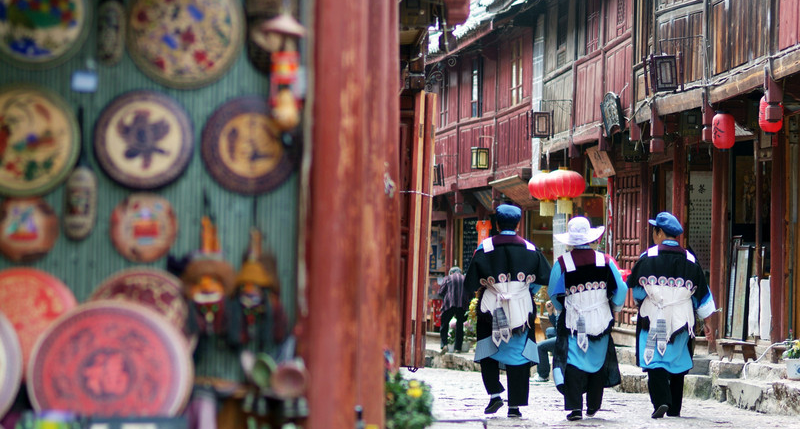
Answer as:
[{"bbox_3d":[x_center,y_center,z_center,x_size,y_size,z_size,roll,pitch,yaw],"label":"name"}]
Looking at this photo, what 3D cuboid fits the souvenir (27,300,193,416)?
[{"bbox_3d":[-0.822,0.474,8.100,0.475,0.458,0.045,0,-10,-3],"label":"souvenir"}]

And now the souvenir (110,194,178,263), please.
[{"bbox_3d":[-0.745,0.041,8.300,0.198,0.204,0.030,1,-1,-2],"label":"souvenir"}]

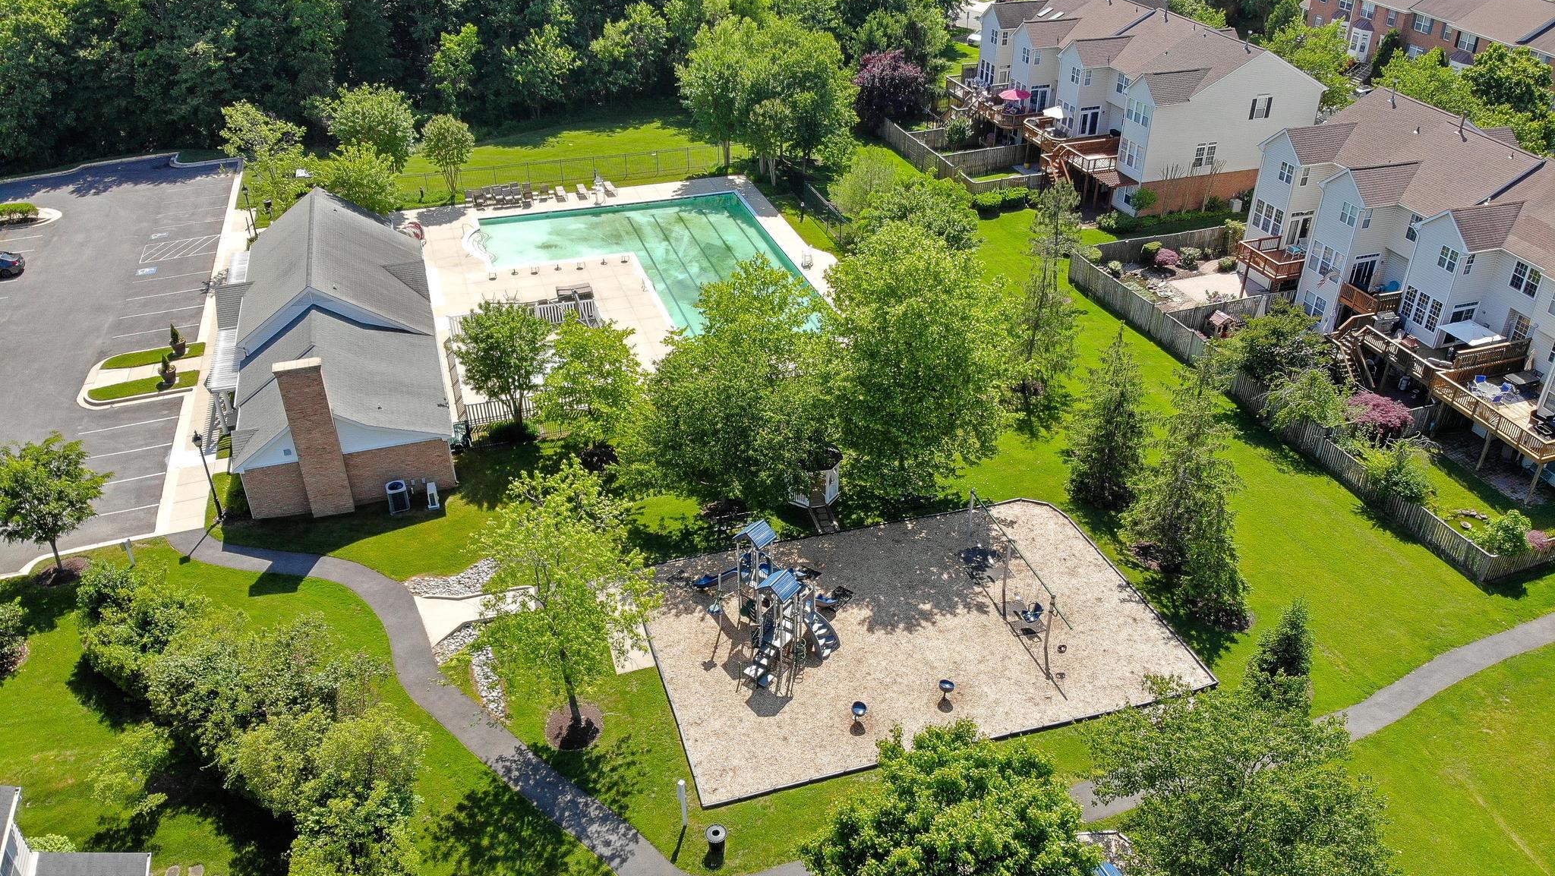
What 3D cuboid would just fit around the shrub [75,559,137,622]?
[{"bbox_3d":[-24.669,5.622,39.600,2.100,2.100,2.100,-11,31,-17],"label":"shrub"}]

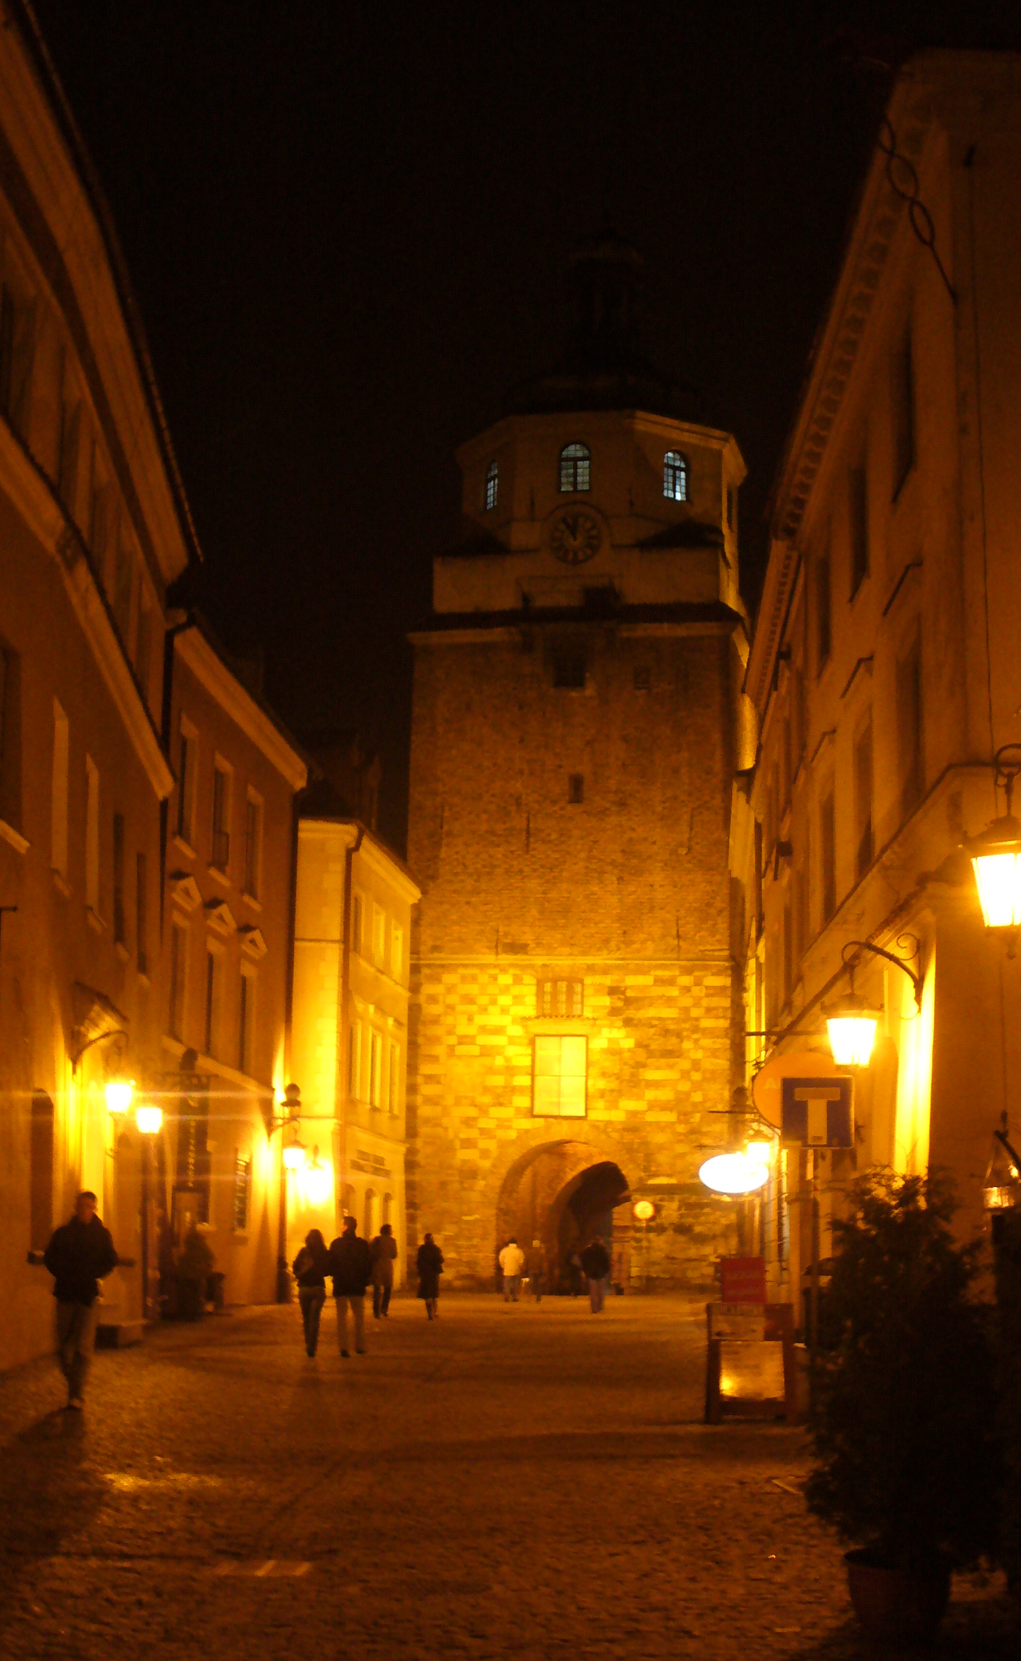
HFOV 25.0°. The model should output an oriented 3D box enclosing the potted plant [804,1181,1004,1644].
[{"bbox_3d":[1.445,2.099,8.519,0.700,1.663,0.700,2,-10,0],"label":"potted plant"}]

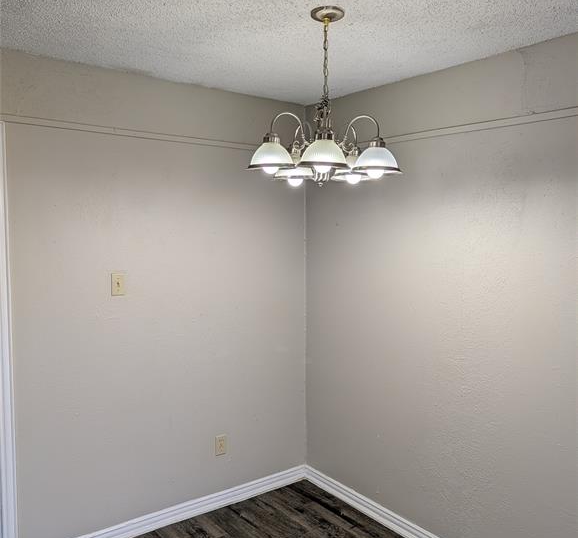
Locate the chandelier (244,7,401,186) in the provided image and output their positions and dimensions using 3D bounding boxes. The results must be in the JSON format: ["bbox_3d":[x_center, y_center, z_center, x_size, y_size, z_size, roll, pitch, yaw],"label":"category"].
[{"bbox_3d":[0.132,-0.617,1.938,0.560,0.620,0.545,1,4,3],"label":"chandelier"}]

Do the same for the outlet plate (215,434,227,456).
[{"bbox_3d":[-0.397,1.035,3.126,0.070,0.114,0.008,-2,5,-36],"label":"outlet plate"}]

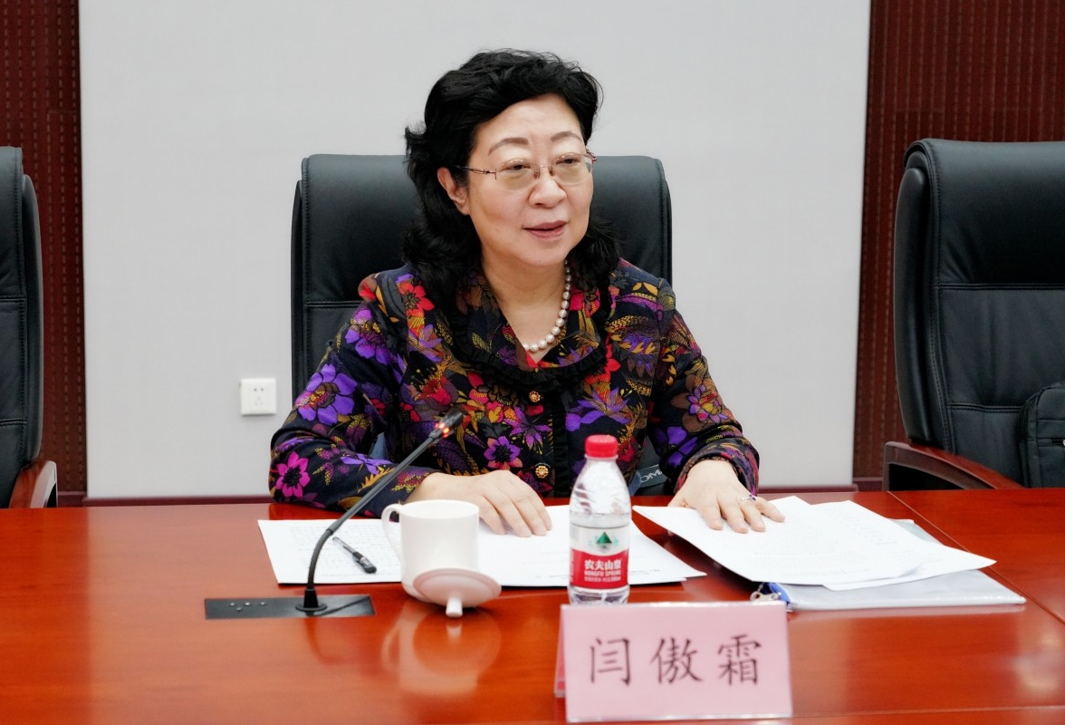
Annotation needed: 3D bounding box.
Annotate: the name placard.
[{"bbox_3d":[0.122,0.251,1.770,0.195,0.092,0.072,0,9,-7],"label":"name placard"}]

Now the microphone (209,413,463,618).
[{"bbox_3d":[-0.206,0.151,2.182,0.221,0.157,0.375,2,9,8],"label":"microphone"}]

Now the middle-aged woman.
[{"bbox_3d":[-0.034,0.243,2.636,0.600,1.270,0.620,-1,9,-12],"label":"middle-aged woman"}]

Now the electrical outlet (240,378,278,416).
[{"bbox_3d":[-0.671,0.083,5.034,0.086,0.086,0.010,0,9,-8],"label":"electrical outlet"}]

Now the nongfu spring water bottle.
[{"bbox_3d":[0.066,0.163,2.067,0.062,0.175,0.062,0,9,-5],"label":"nongfu spring water bottle"}]

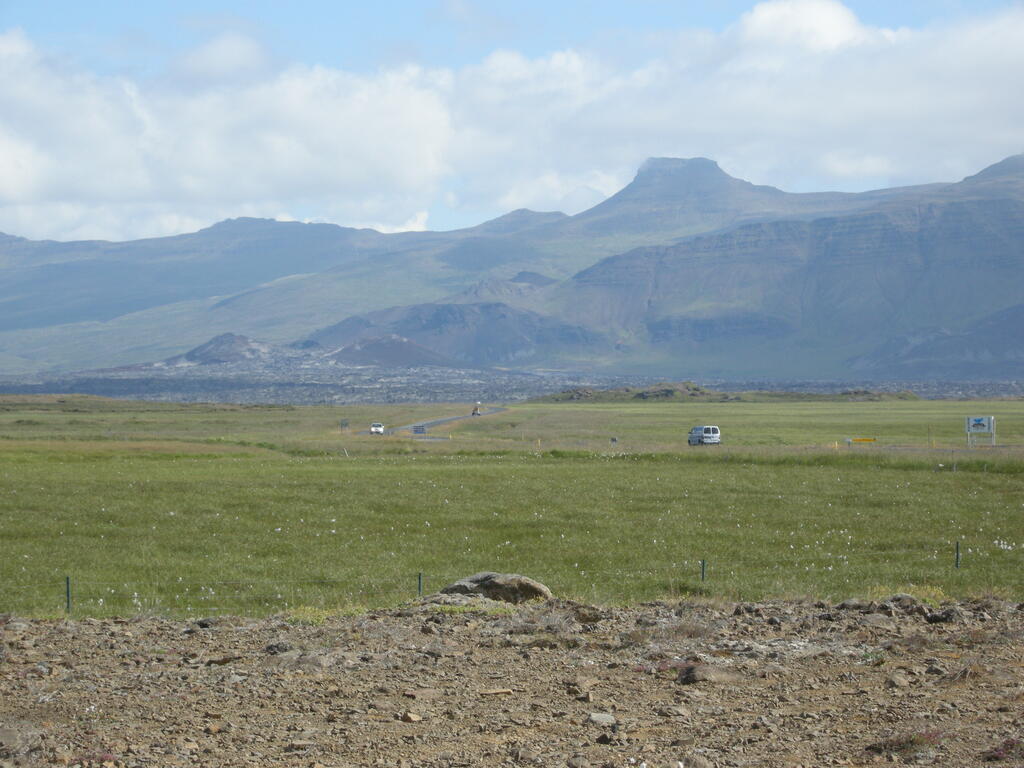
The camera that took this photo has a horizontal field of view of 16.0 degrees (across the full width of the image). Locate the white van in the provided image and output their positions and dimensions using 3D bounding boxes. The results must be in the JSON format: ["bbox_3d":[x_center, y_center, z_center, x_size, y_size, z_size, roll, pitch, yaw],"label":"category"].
[{"bbox_3d":[18.620,4.930,352.000,1.800,1.900,4.500,0,0,-17],"label":"white van"}]

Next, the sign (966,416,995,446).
[{"bbox_3d":[44.400,4.530,345.000,2.850,2.900,0.300,0,0,20],"label":"sign"}]

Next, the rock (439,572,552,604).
[{"bbox_3d":[-0.120,1.570,28.000,0.860,0.240,0.600,0,0,0],"label":"rock"}]

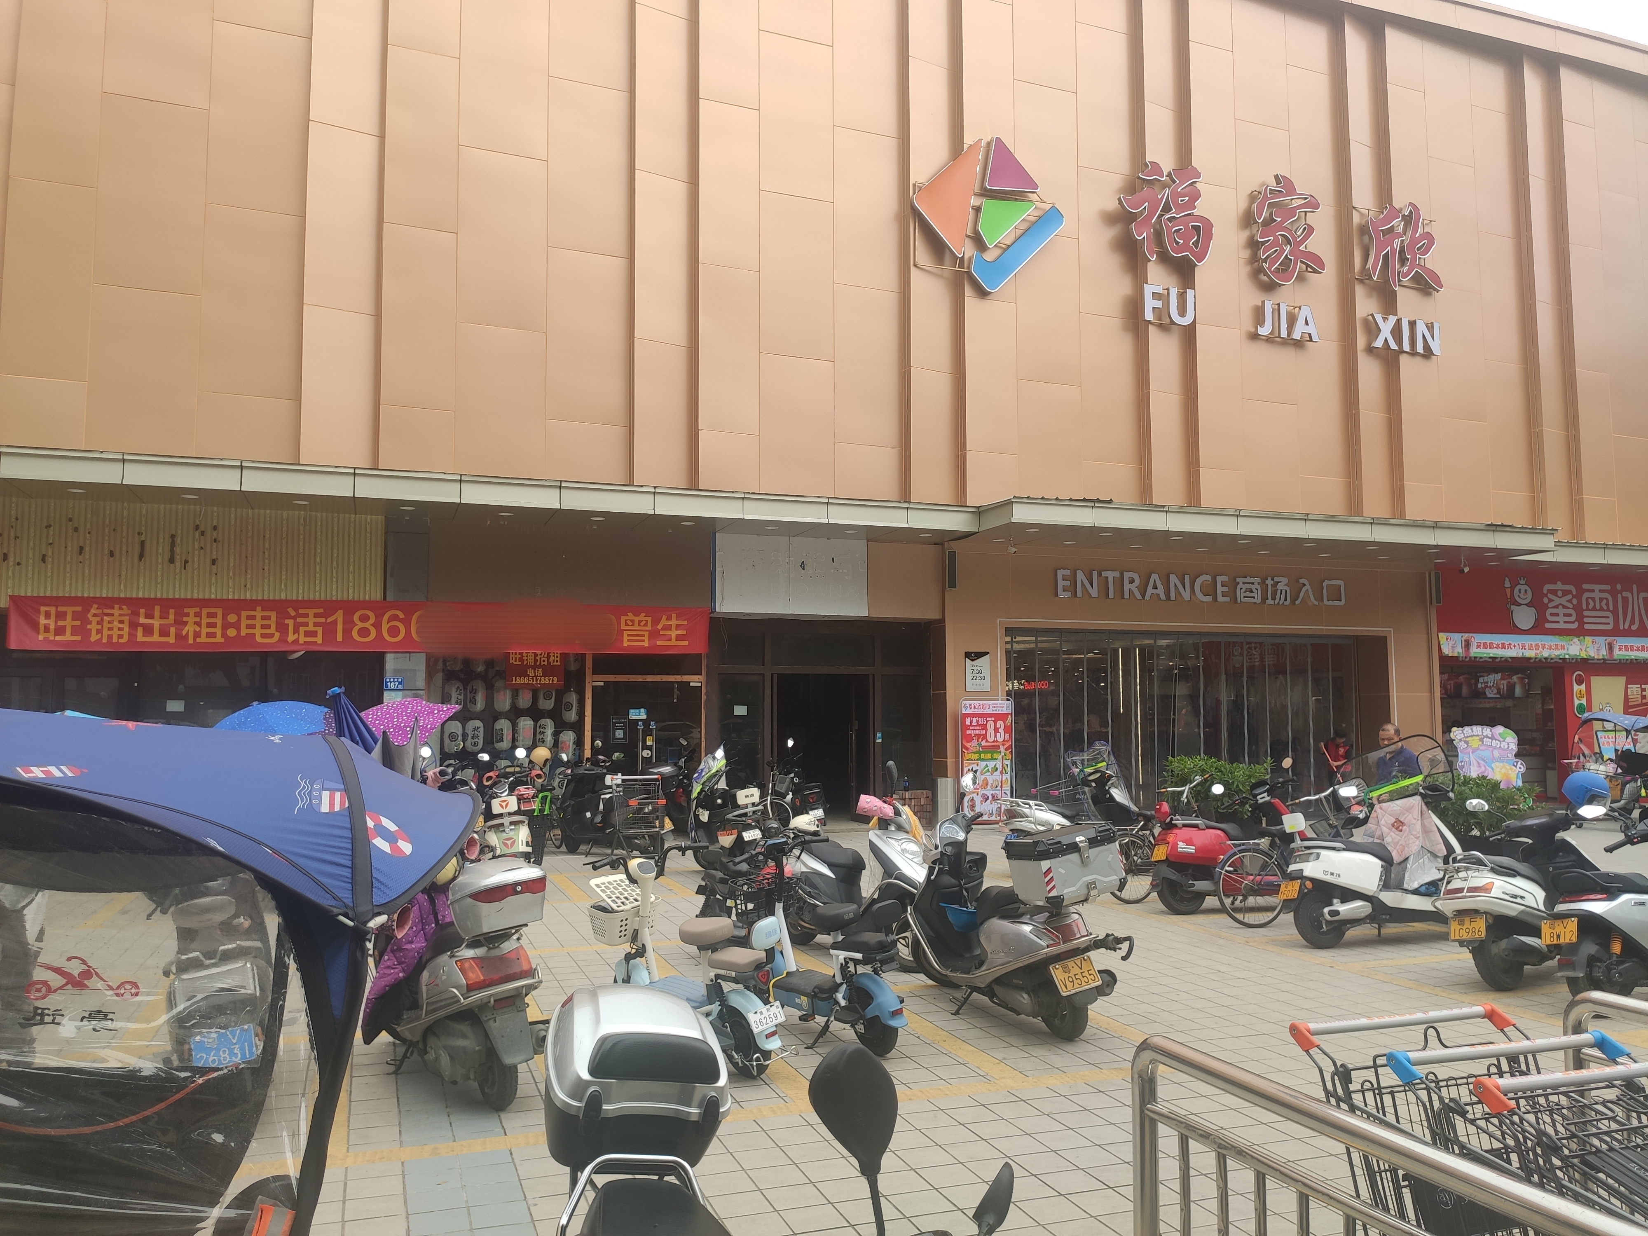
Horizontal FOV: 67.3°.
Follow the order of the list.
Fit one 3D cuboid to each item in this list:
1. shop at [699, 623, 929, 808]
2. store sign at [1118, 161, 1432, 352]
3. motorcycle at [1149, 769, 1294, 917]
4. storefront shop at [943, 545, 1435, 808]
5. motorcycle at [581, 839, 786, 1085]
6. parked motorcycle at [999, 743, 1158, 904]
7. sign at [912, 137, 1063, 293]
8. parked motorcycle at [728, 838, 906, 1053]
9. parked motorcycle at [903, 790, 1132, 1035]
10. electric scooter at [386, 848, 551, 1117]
[{"bbox_3d":[-0.192,1.580,18.480,3.445,3.000,1.000,1,-5,-20],"label":"shop"},{"bbox_3d":[7.801,-6.050,20.962,6.683,2.824,0.300,1,-5,-20],"label":"store sign"},{"bbox_3d":[3.589,1.883,10.513,1.780,1.170,0.700,1,-5,-19],"label":"motorcycle"},{"bbox_3d":[6.047,1.100,20.468,9.421,4.220,1.000,1,-5,-20],"label":"storefront shop"},{"bbox_3d":[-0.638,1.634,6.123,0.660,1.030,1.500,3,-5,-33],"label":"motorcycle"},{"bbox_3d":[2.450,1.890,11.750,1.800,1.350,0.720,1,-5,-21],"label":"parked motorcycle"},{"bbox_3d":[2.503,-6.146,19.041,2.595,2.482,0.300,1,-5,-20],"label":"sign"},{"bbox_3d":[-0.024,1.649,6.473,0.640,1.050,1.480,3,-5,-35],"label":"parked motorcycle"},{"bbox_3d":[0.962,1.580,6.936,0.750,1.250,1.850,2,-5,-22],"label":"parked motorcycle"},{"bbox_3d":[-1.701,1.555,5.830,0.720,1.150,1.820,2,-5,-25],"label":"electric scooter"}]

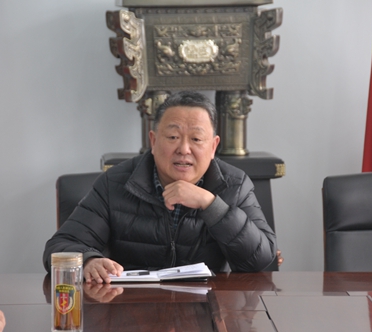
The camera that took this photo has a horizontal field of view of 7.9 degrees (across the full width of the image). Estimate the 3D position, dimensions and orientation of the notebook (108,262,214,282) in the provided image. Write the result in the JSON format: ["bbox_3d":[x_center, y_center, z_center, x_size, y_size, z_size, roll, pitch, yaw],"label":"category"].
[{"bbox_3d":[-0.070,0.272,6.855,0.270,0.030,0.210,0,2,-6],"label":"notebook"}]

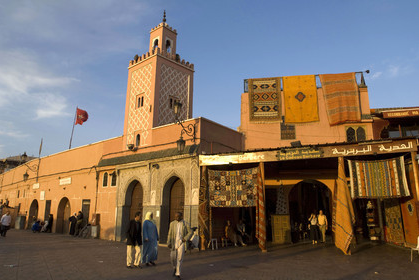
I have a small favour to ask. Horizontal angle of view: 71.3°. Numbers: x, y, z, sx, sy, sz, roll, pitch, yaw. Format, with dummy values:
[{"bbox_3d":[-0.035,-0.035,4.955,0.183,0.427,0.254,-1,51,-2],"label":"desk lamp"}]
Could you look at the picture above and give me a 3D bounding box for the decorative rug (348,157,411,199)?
[{"bbox_3d":[6.950,1.573,12.025,2.100,1.650,0.060,-4,-15,17],"label":"decorative rug"}]

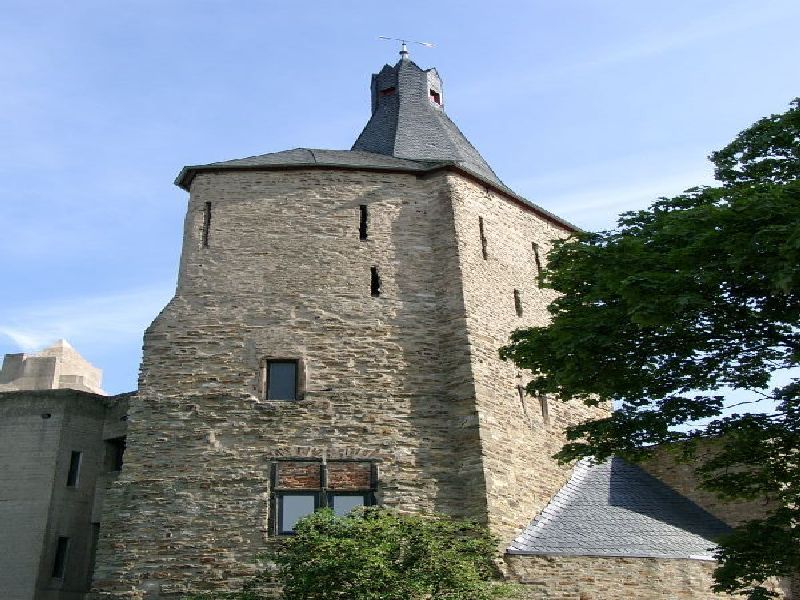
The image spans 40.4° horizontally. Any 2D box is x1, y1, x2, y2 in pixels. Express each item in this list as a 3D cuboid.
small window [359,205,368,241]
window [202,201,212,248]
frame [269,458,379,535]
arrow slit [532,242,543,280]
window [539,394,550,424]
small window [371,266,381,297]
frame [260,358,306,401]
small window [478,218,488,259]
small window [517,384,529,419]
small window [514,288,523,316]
[{"bbox_3d":[-0.818,-1.697,24.408,0.169,1.001,0.150,1,-34,-5],"label":"small window"},{"bbox_3d":[-4.256,-1.618,24.023,0.175,1.319,0.150,-1,-34,-3],"label":"window"},{"bbox_3d":[-1.453,3.766,20.607,1.981,1.509,0.200,1,-34,-5],"label":"frame"},{"bbox_3d":[3.191,-0.936,25.645,0.214,0.898,0.150,23,-42,-32],"label":"arrow slit"},{"bbox_3d":[3.014,2.357,23.063,0.206,0.665,0.150,23,-42,-32],"label":"window"},{"bbox_3d":[-0.540,-0.358,23.516,0.173,0.768,0.150,1,-34,-5],"label":"small window"},{"bbox_3d":[-2.355,1.643,21.962,0.902,0.989,0.180,1,-34,-5],"label":"frame"},{"bbox_3d":[1.858,-1.378,24.633,0.136,1.242,0.150,23,-42,-32],"label":"small window"},{"bbox_3d":[2.515,2.139,22.722,0.168,0.747,0.150,23,-42,-32],"label":"small window"},{"bbox_3d":[2.617,0.092,24.319,0.165,0.756,0.150,23,-42,-32],"label":"small window"}]

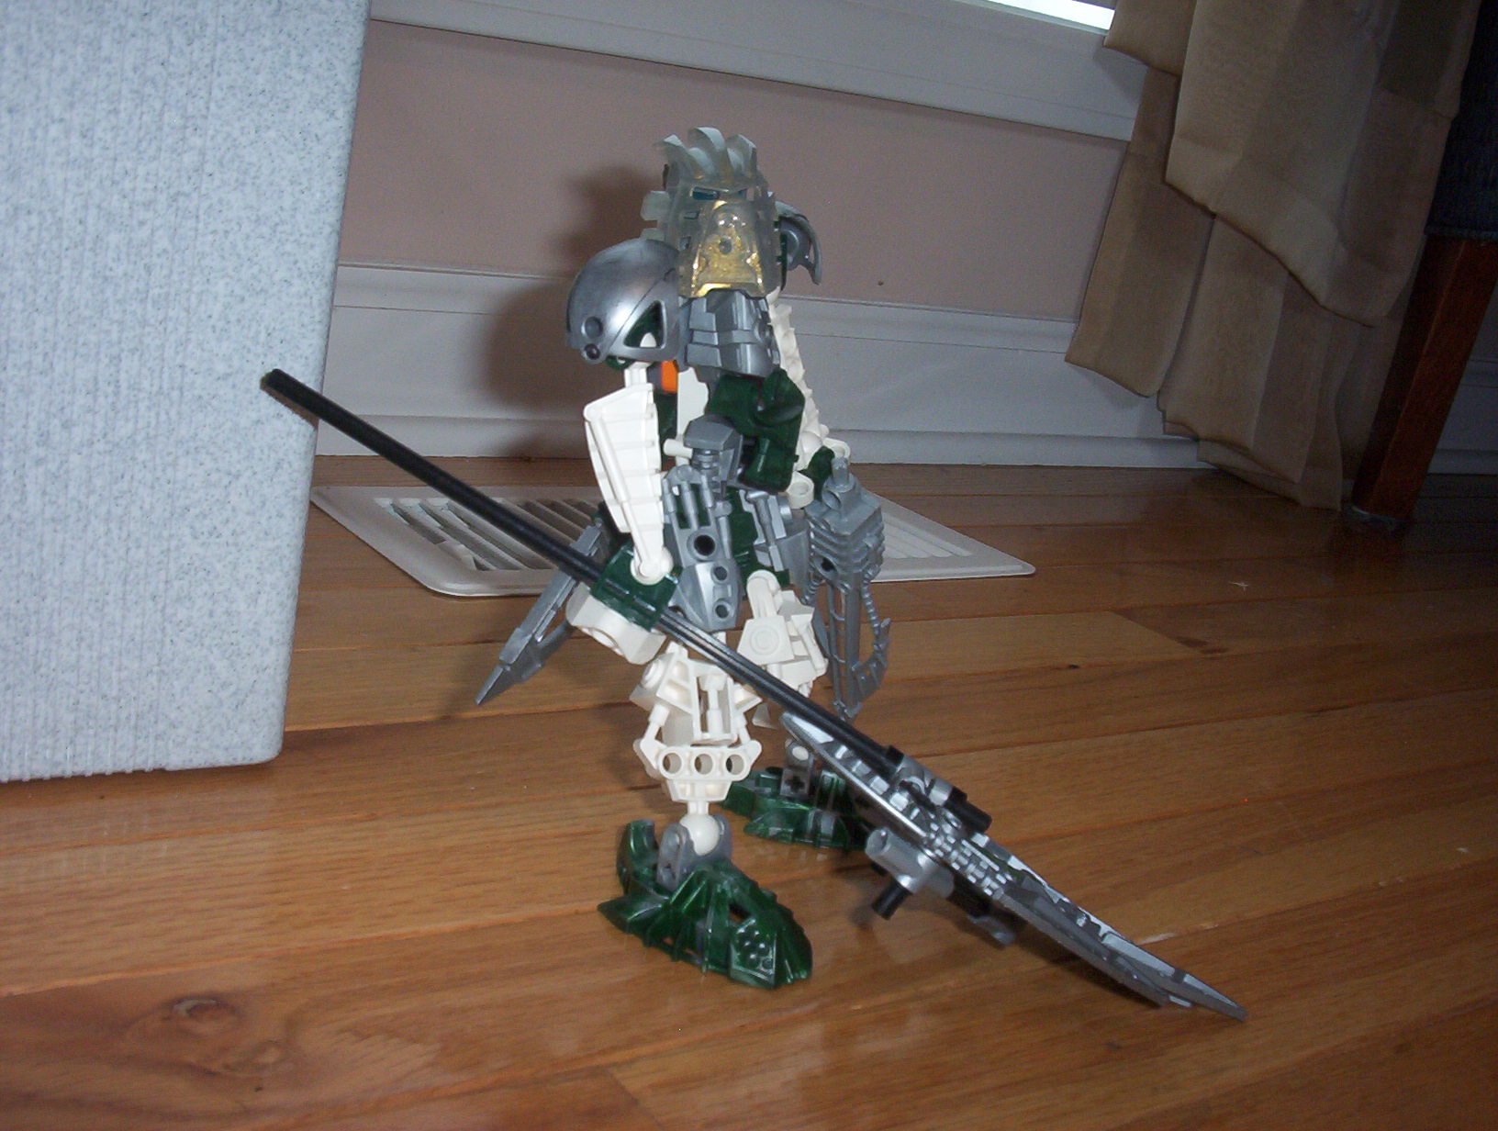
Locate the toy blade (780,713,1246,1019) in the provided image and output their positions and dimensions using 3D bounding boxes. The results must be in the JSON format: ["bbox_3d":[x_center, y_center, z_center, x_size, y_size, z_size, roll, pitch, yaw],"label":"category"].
[{"bbox_3d":[0.060,0.069,0.391,0.128,0.022,0.032,33,19,7],"label":"toy blade"}]

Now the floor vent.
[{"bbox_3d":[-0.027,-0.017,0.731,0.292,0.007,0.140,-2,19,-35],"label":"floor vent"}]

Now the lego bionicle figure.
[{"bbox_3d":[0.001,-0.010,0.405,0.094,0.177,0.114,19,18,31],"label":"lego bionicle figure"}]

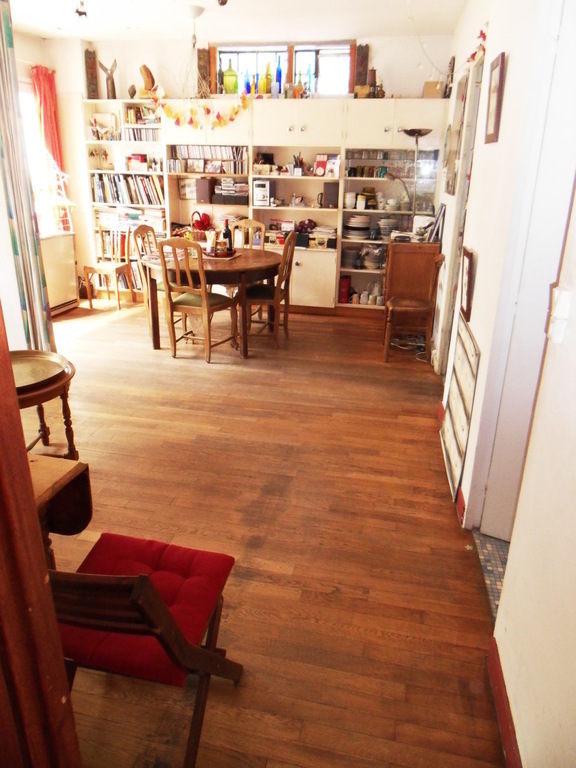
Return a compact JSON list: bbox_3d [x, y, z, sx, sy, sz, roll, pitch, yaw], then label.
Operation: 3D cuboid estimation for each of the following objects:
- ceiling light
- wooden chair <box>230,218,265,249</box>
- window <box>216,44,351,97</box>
[{"bbox_3d":[-0.809,-3.254,4.670,0.140,0.100,0.140,5,21,11],"label":"ceiling light"},{"bbox_3d":[-0.448,-1.086,5.350,0.440,0.990,0.490,5,21,11],"label":"wooden chair"},{"bbox_3d":[-0.081,-3.350,5.661,1.480,0.520,0.120,5,21,11],"label":"window"}]

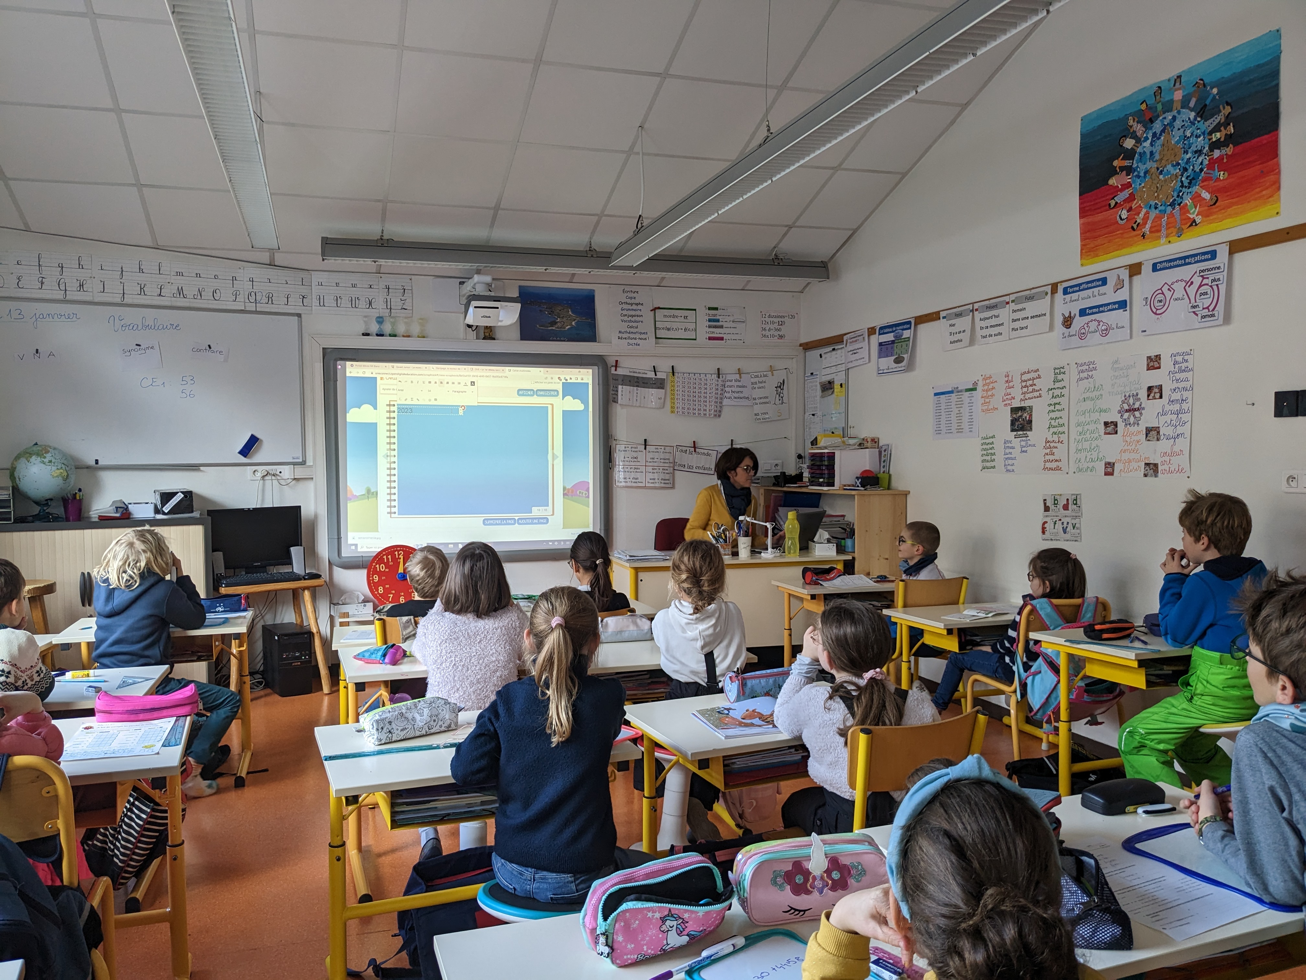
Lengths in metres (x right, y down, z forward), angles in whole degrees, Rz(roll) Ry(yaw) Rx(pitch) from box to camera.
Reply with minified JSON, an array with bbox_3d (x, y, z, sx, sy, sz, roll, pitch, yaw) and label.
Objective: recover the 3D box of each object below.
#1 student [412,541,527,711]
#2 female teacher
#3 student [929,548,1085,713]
[{"bbox_3d":[-0.604,0.719,3.361,0.420,1.120,0.580,-1,2,-15],"label":"student"},{"bbox_3d":[0.538,0.430,6.603,0.700,1.423,0.520,0,2,28],"label":"female teacher"},{"bbox_3d":[1.486,0.685,4.186,0.380,0.930,0.660,-1,2,-18],"label":"student"}]

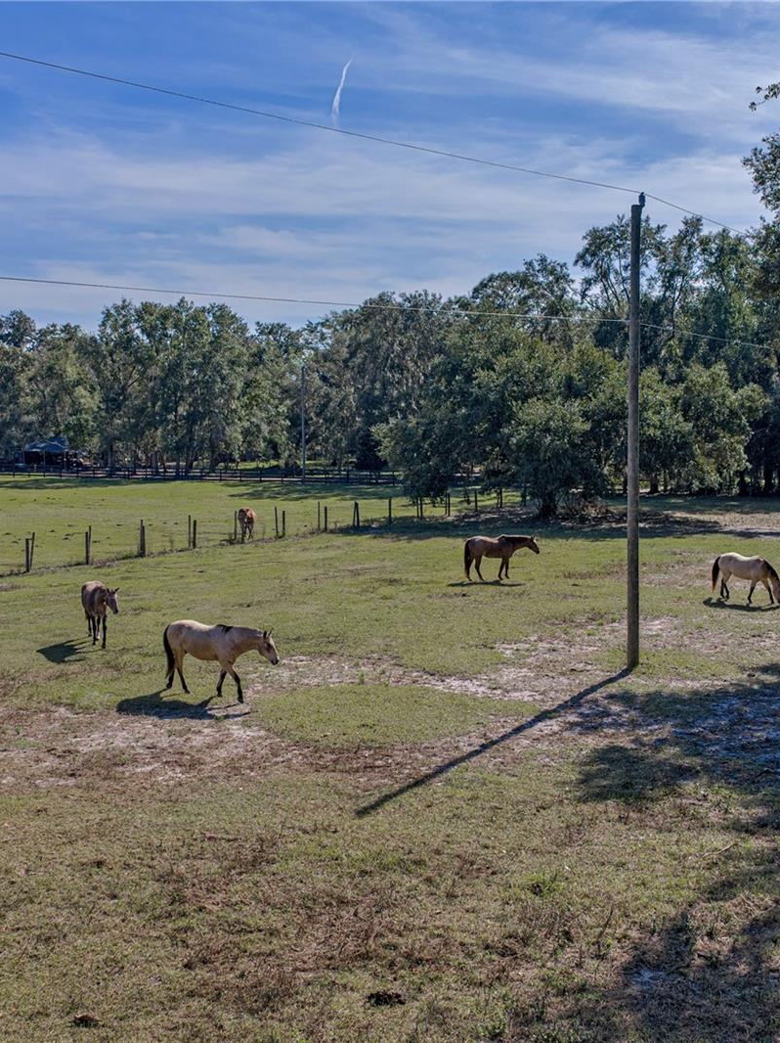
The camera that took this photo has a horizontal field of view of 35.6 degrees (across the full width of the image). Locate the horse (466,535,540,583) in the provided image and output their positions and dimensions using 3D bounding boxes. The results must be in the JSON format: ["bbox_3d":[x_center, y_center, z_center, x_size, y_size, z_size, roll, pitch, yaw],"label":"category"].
[{"bbox_3d":[3.870,1.252,41.742,2.620,1.530,0.600,-1,4,-8],"label":"horse"}]

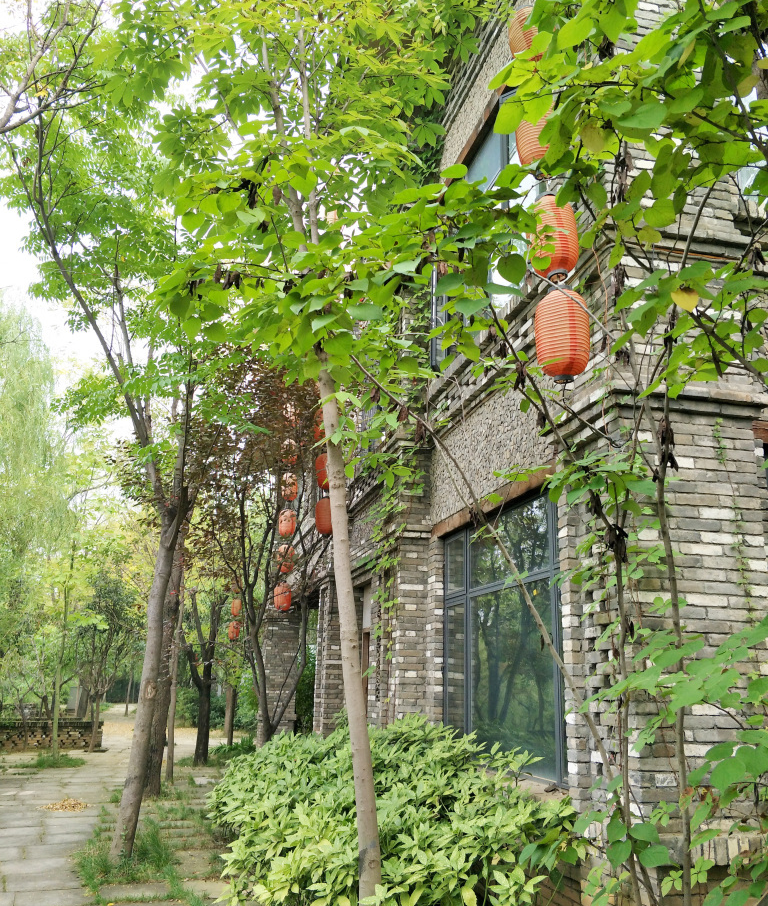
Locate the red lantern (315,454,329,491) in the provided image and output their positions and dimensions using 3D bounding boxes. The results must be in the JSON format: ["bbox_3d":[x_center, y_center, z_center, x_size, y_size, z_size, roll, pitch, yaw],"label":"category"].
[{"bbox_3d":[-0.676,0.224,8.350,0.255,0.440,0.255,5,-15,-12],"label":"red lantern"}]

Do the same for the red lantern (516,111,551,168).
[{"bbox_3d":[0.781,-1.576,3.580,0.255,0.450,0.255,5,-15,-12],"label":"red lantern"}]

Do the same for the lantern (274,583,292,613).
[{"bbox_3d":[-1.675,2.402,11.800,0.280,0.485,0.280,7,-18,-15],"label":"lantern"}]

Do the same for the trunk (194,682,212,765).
[{"bbox_3d":[-3.346,4.988,13.168,0.240,1.429,0.240,4,-18,-16],"label":"trunk"}]

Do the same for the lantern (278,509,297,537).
[{"bbox_3d":[-1.655,1.211,12.200,0.280,0.485,0.280,7,-18,-15],"label":"lantern"}]

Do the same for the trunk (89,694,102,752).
[{"bbox_3d":[-4.192,3.910,10.300,0.110,0.900,0.110,5,-15,-12],"label":"trunk"}]

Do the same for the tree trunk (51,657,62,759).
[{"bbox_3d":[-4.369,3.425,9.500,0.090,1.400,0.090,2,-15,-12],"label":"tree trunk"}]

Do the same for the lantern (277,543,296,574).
[{"bbox_3d":[-1.462,1.597,10.700,0.255,0.430,0.255,5,-15,-12],"label":"lantern"}]

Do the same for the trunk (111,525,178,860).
[{"bbox_3d":[-2.276,2.179,6.829,0.200,2.981,0.200,8,-19,-15],"label":"trunk"}]

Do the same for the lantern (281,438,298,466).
[{"bbox_3d":[-1.451,-0.015,10.900,0.255,0.430,0.255,5,-15,-12],"label":"lantern"}]

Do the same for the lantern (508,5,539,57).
[{"bbox_3d":[0.893,-2.493,4.270,0.280,0.485,0.280,7,-18,-15],"label":"lantern"}]

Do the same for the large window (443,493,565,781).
[{"bbox_3d":[0.860,1.354,5.298,0.110,1.820,2.220,7,-18,-15],"label":"large window"}]

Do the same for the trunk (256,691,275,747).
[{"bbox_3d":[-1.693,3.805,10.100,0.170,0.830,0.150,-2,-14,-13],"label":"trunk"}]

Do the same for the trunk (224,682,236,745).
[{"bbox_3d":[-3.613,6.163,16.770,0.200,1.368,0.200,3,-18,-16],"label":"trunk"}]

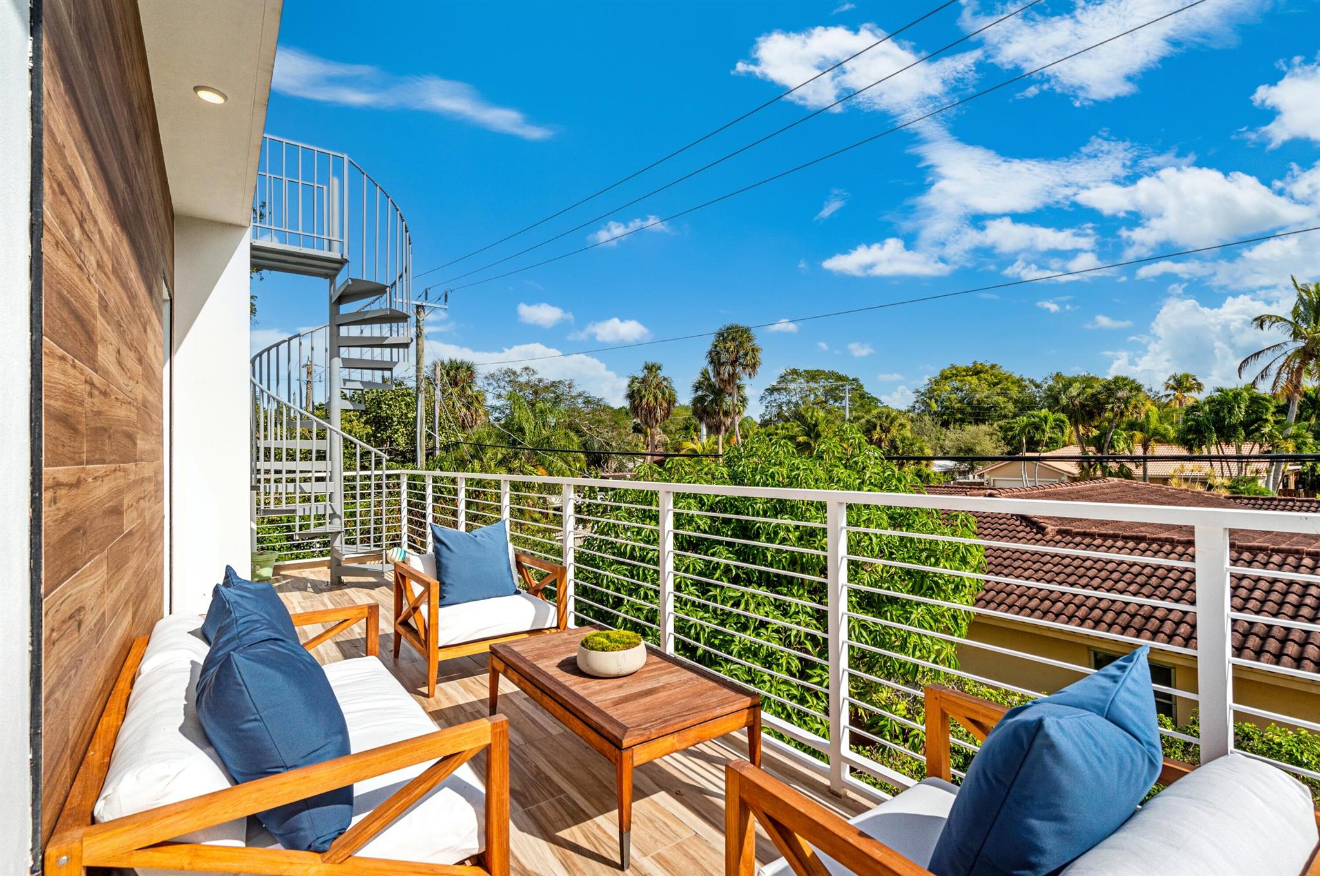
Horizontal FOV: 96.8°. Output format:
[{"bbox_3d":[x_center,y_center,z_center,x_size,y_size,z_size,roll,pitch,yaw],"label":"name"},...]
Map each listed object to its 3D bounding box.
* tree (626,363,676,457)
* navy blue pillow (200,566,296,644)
[{"bbox_3d":[-0.478,0.456,36.867,3.260,10.560,3.260,-1,-1,-1],"label":"tree"},{"bbox_3d":[-1.393,0.668,2.004,0.210,0.450,0.450,-23,10,-29],"label":"navy blue pillow"}]

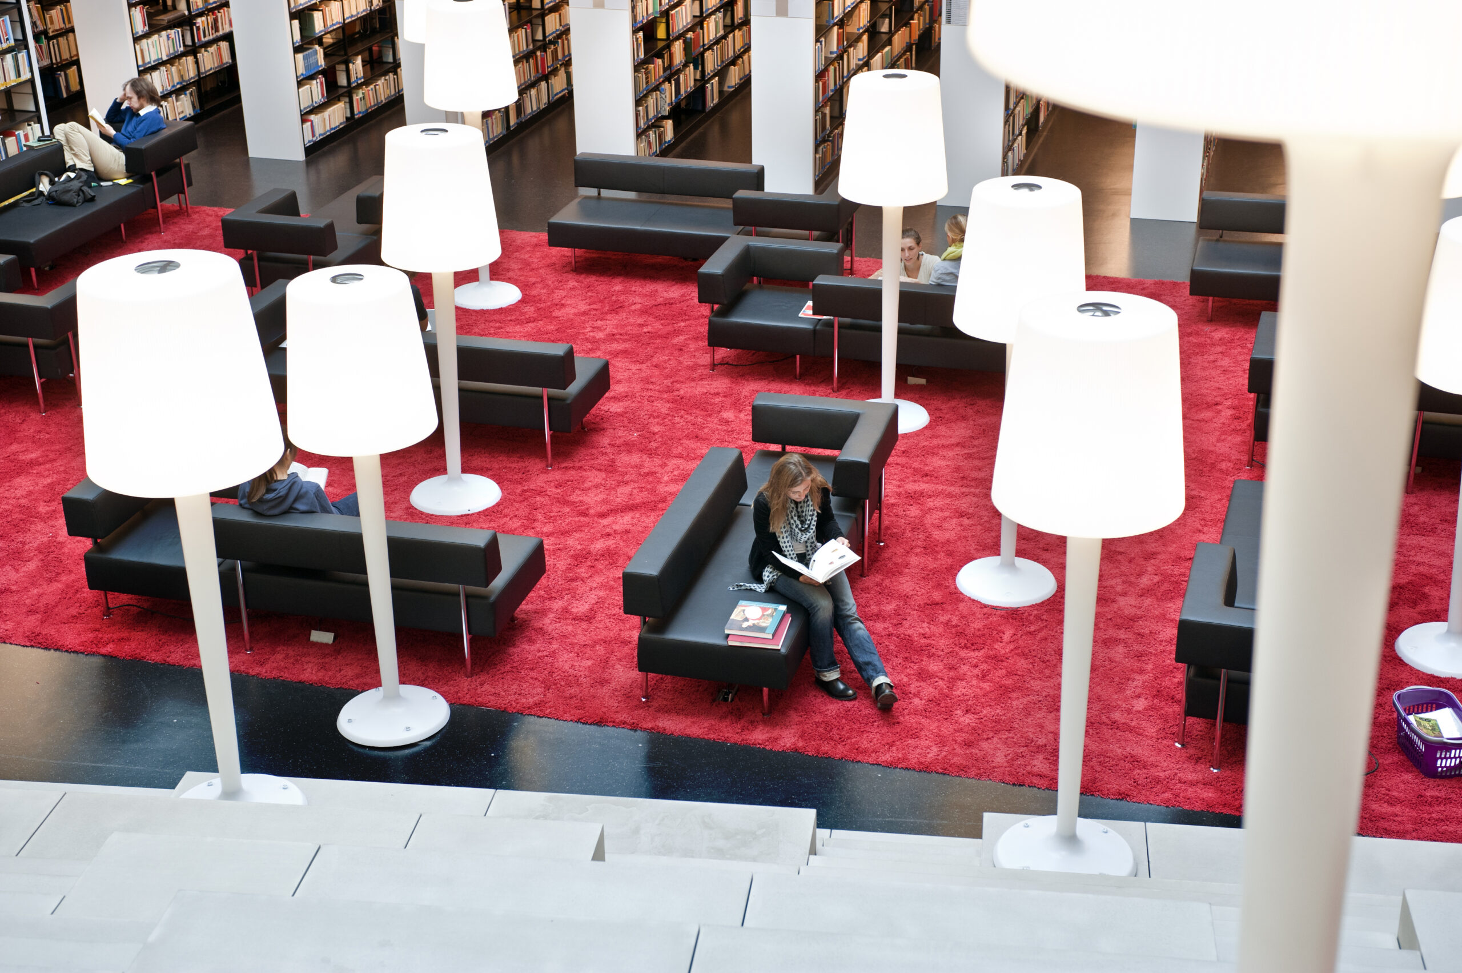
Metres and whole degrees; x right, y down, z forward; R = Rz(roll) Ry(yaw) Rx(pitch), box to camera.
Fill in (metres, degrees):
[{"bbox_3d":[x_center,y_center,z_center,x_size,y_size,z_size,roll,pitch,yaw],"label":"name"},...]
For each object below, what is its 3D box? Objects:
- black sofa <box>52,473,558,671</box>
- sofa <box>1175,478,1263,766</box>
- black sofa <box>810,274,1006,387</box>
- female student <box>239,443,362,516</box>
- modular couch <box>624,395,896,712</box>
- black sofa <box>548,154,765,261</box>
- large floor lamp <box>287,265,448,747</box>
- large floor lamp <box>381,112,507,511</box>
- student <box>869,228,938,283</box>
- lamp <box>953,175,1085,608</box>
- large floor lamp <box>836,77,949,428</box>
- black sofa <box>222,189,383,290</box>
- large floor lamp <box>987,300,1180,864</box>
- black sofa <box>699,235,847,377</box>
[{"bbox_3d":[-2.347,0.362,11.316,2.476,0.763,0.918,5,25,13],"label":"black sofa"},{"bbox_3d":[2.954,0.534,10.755,0.918,0.763,2.476,7,26,16],"label":"sofa"},{"bbox_3d":[1.320,-1.032,13.023,1.488,0.697,0.755,6,26,15],"label":"black sofa"},{"bbox_3d":[-2.001,0.087,10.087,0.525,1.166,0.819,16,30,33],"label":"female student"},{"bbox_3d":[0.237,0.320,11.315,0.918,0.763,2.476,6,26,14],"label":"modular couch"},{"bbox_3d":[-0.533,-2.008,15.222,1.488,0.697,0.755,6,25,15],"label":"black sofa"},{"bbox_3d":[-1.755,0.108,9.923,0.710,2.370,0.710,-1,25,0],"label":"large floor lamp"},{"bbox_3d":[-1.729,-1.001,12.336,0.710,2.370,0.710,-1,25,0],"label":"large floor lamp"},{"bbox_3d":[1.354,-1.542,15.188,0.540,0.880,0.680,7,26,18],"label":"student"},{"bbox_3d":[1.421,-0.467,10.082,0.647,2.100,0.647,-1,25,0],"label":"lamp"},{"bbox_3d":[0.964,-1.400,12.140,0.647,2.100,0.647,-1,25,0],"label":"large floor lamp"},{"bbox_3d":[-3.059,-1.661,14.544,0.778,0.697,0.798,6,25,14],"label":"black sofa"},{"bbox_3d":[1.206,0.390,6.989,0.647,2.100,0.647,-1,25,0],"label":"large floor lamp"},{"bbox_3d":[0.307,-1.307,14.855,0.861,0.763,0.849,6,26,15],"label":"black sofa"}]

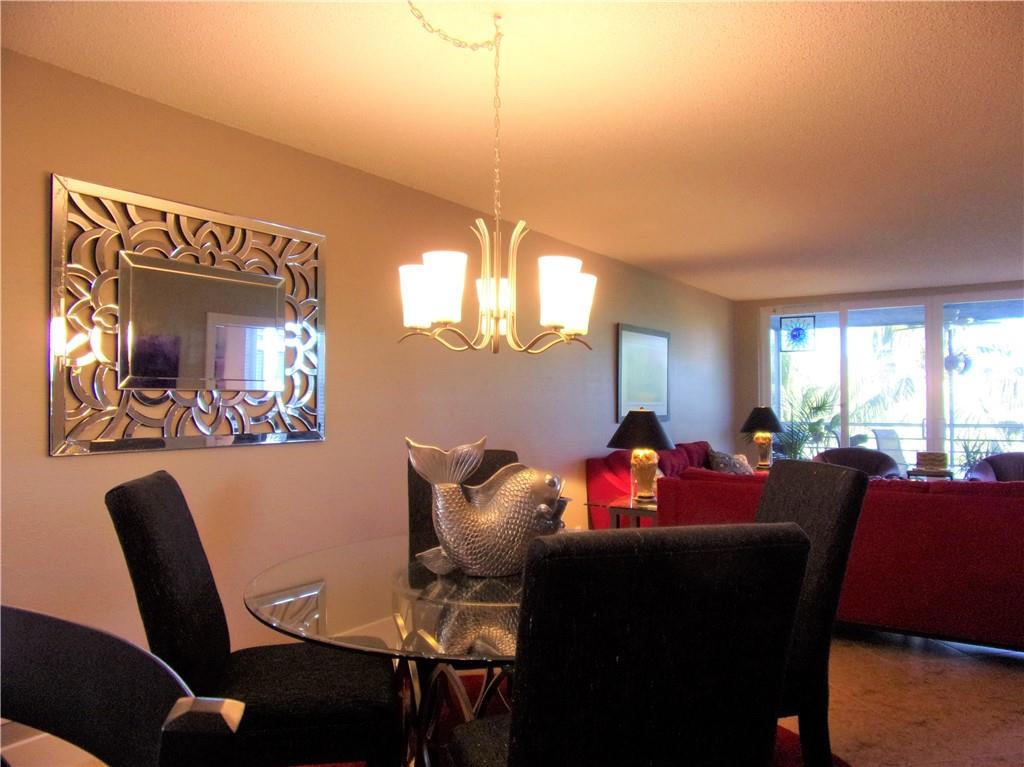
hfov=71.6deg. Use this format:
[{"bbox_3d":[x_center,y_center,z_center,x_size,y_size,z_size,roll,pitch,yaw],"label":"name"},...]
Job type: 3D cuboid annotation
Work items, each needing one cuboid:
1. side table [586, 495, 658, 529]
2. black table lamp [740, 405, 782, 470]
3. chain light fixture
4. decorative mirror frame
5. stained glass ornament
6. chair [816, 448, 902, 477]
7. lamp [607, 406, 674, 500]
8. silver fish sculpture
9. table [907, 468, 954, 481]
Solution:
[{"bbox_3d":[0.839,1.075,4.649,0.500,0.600,0.620,-1,-2,36],"label":"side table"},{"bbox_3d":[2.460,0.527,6.969,0.410,0.620,0.410,-1,-2,36],"label":"black table lamp"},{"bbox_3d":[-0.044,-0.610,2.196,0.630,1.040,0.630,0,-1,0],"label":"chain light fixture"},{"bbox_3d":[-1.262,-0.227,2.961,0.030,0.980,1.190,-1,-2,36],"label":"decorative mirror frame"},{"bbox_3d":[3.127,-0.547,7.788,0.370,0.385,0.015,-1,-2,36],"label":"stained glass ornament"},{"bbox_3d":[3.260,1.032,6.696,0.780,0.790,0.780,-1,-2,32],"label":"chair"},{"bbox_3d":[0.865,0.470,4.720,0.430,0.620,0.430,0,-1,0],"label":"lamp"},{"bbox_3d":[-0.072,0.353,2.072,0.440,0.396,0.220,1,-2,-20],"label":"silver fish sculpture"},{"bbox_3d":[3.898,1.125,6.594,0.410,0.600,0.410,-1,-2,36],"label":"table"}]

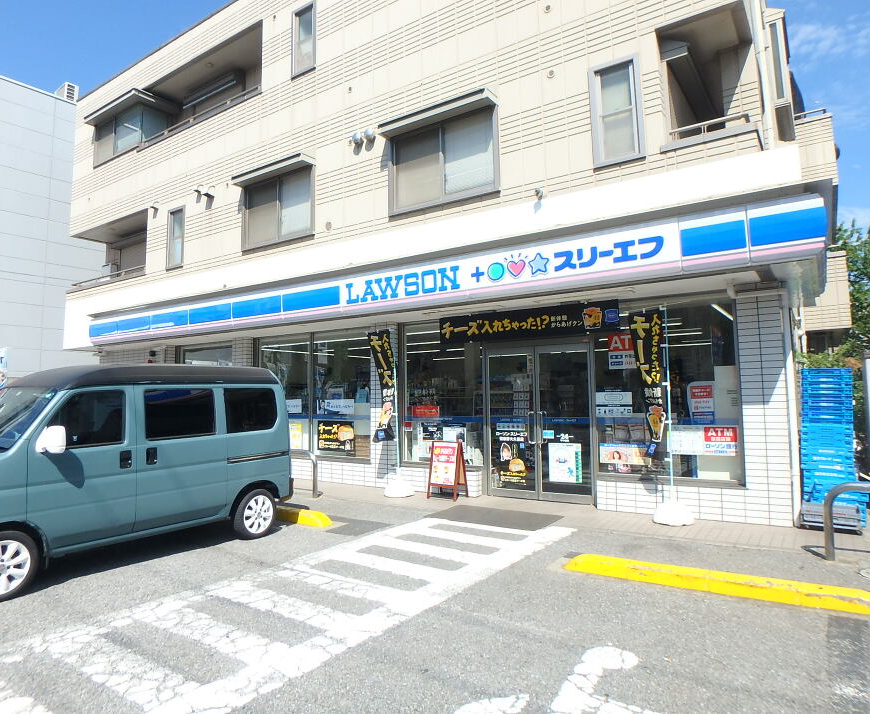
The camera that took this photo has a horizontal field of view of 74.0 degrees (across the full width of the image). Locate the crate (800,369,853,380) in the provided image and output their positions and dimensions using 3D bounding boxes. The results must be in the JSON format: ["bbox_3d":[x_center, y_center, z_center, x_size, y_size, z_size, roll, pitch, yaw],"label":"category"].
[{"bbox_3d":[4.763,0.223,7.036,0.484,0.136,0.500,-4,-6,33],"label":"crate"}]

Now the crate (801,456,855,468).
[{"bbox_3d":[4.741,1.251,6.974,0.515,0.133,0.500,-4,-6,33],"label":"crate"}]

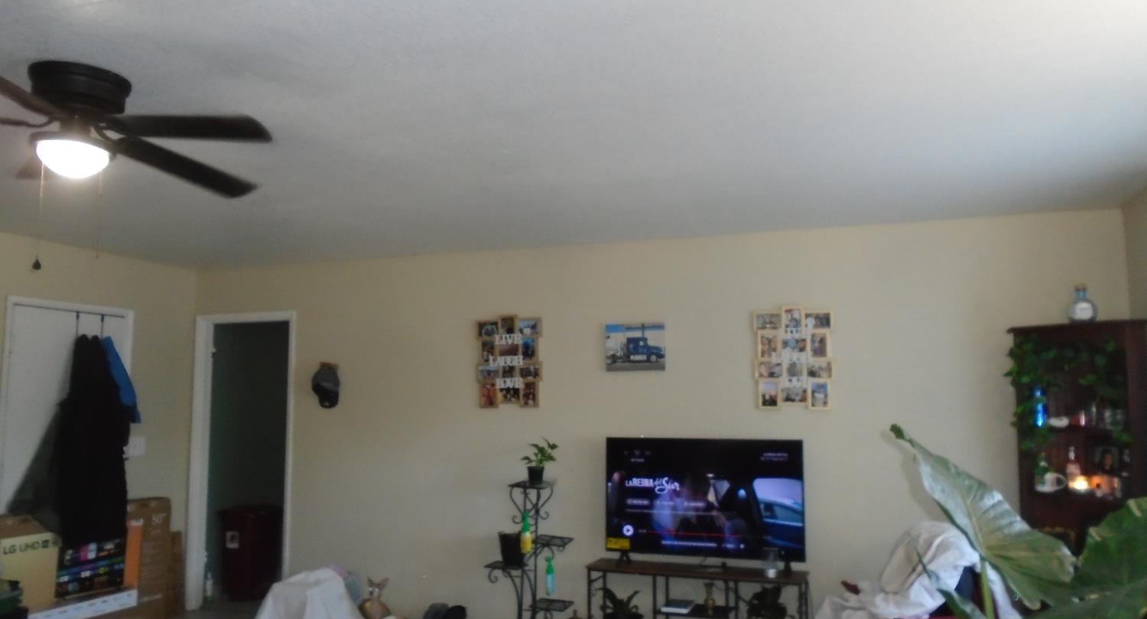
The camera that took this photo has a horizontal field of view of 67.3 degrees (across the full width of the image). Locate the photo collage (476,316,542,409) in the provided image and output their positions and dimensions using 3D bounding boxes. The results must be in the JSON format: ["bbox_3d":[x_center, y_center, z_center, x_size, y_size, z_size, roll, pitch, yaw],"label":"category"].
[{"bbox_3d":[-0.408,0.333,5.495,0.450,0.590,0.030,-2,-6,19],"label":"photo collage"}]

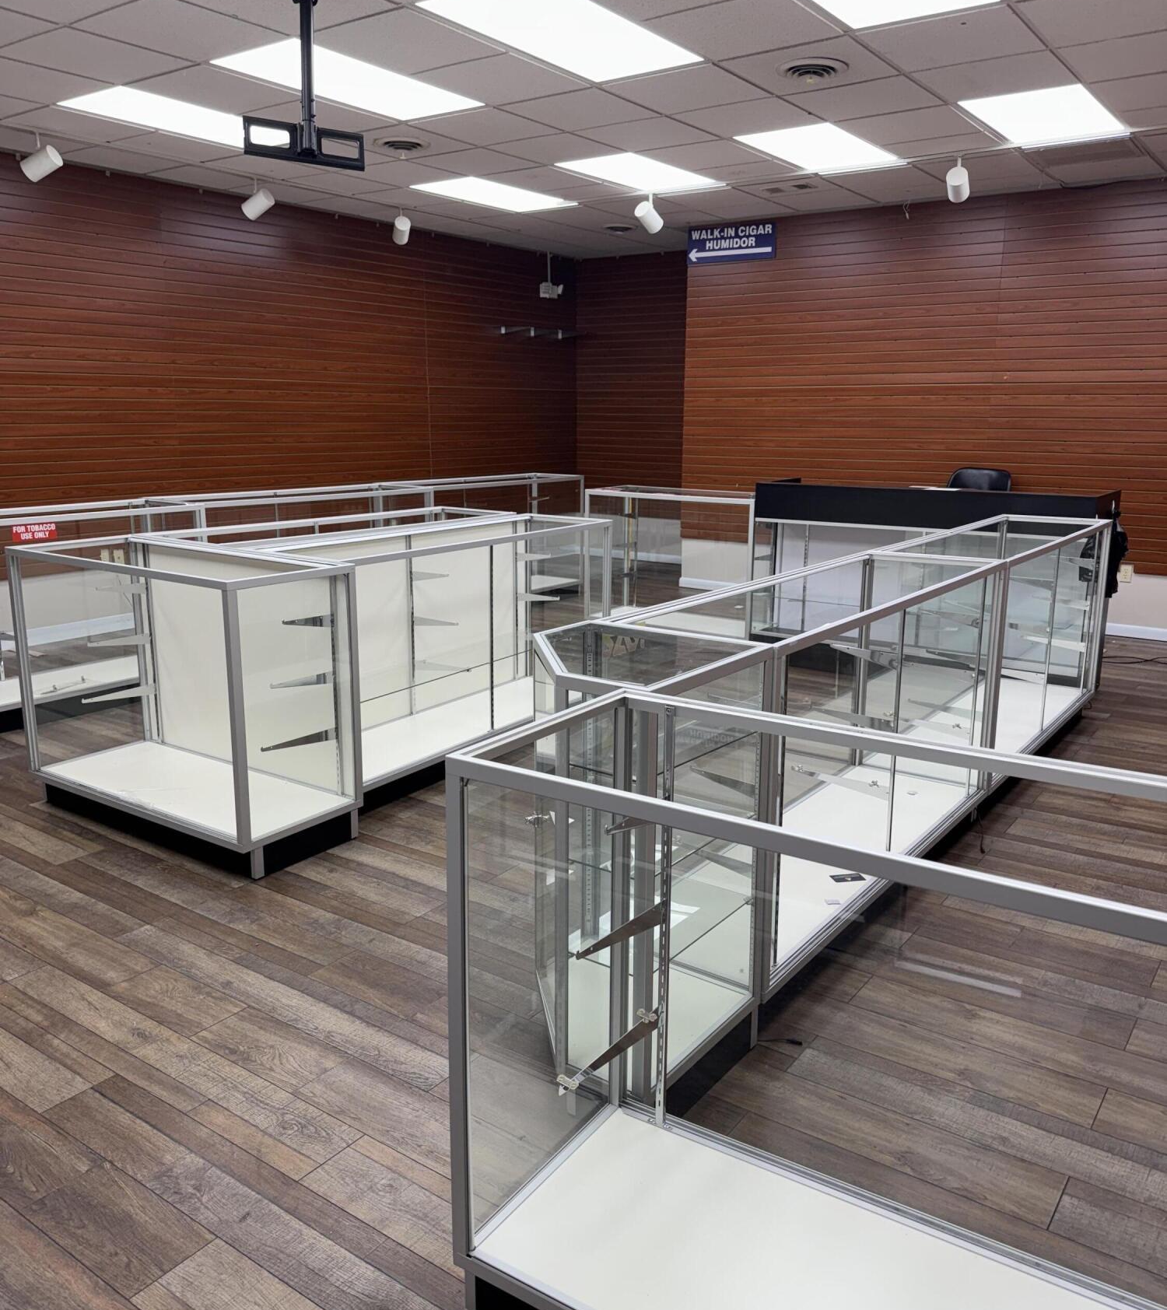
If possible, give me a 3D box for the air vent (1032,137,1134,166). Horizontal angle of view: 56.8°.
[{"bbox_3d":[2.894,-2.904,6.225,0.580,0.030,0.570,10,16,35],"label":"air vent"}]

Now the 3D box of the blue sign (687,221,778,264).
[{"bbox_3d":[1.172,-3.261,8.556,0.785,0.290,0.020,10,16,35],"label":"blue sign"}]

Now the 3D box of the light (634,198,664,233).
[{"bbox_3d":[0.459,-3.018,7.444,0.128,0.200,0.170,10,2,35],"label":"light"}]

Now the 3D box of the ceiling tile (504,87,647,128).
[{"bbox_3d":[-0.018,-2.715,5.352,0.600,0.020,0.600,10,16,35],"label":"ceiling tile"}]

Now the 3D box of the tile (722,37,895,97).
[{"bbox_3d":[0.976,-2.540,4.656,0.600,0.020,0.600,10,16,35],"label":"tile"}]

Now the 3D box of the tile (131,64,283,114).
[{"bbox_3d":[-1.724,-2.667,5.100,0.600,0.020,0.600,10,16,35],"label":"tile"}]

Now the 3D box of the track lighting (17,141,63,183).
[{"bbox_3d":[-2.916,-2.646,5.819,0.175,0.134,0.134,-31,8,13],"label":"track lighting"}]

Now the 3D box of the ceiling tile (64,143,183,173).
[{"bbox_3d":[-2.833,-3.026,6.589,0.560,0.020,0.600,10,16,35],"label":"ceiling tile"}]

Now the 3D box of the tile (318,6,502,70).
[{"bbox_3d":[-0.726,-2.488,4.386,0.600,0.020,0.600,10,16,35],"label":"tile"}]

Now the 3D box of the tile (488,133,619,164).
[{"bbox_3d":[-0.157,-2.910,6.180,0.600,0.020,0.600,10,16,35],"label":"tile"}]

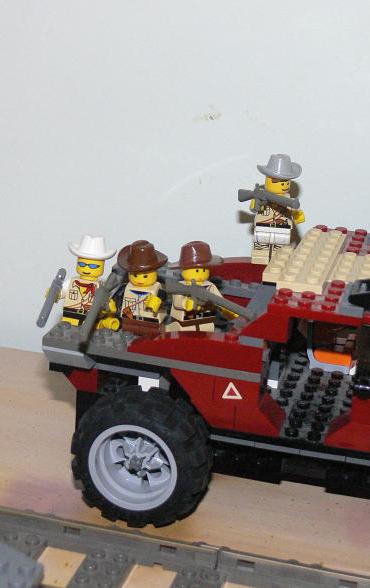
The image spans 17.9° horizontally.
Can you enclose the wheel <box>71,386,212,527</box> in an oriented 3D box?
[{"bbox_3d":[-0.015,0.058,0.422,0.049,0.049,0.023,8,21,13],"label":"wheel"}]

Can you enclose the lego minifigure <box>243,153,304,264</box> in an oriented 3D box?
[{"bbox_3d":[0.037,-0.034,0.486,0.025,0.046,0.017,8,21,13],"label":"lego minifigure"}]

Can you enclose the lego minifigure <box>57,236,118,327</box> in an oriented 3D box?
[{"bbox_3d":[-0.036,-0.001,0.434,0.024,0.044,0.017,14,21,19],"label":"lego minifigure"}]

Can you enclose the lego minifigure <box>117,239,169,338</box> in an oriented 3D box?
[{"bbox_3d":[-0.015,0.002,0.428,0.022,0.044,0.017,9,21,17],"label":"lego minifigure"}]

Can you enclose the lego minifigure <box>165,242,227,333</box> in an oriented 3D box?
[{"bbox_3d":[0.005,0.002,0.431,0.023,0.043,0.018,-9,23,-28],"label":"lego minifigure"}]

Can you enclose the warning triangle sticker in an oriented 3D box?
[{"bbox_3d":[0.016,0.034,0.403,0.007,0.006,0.001,8,21,13],"label":"warning triangle sticker"}]

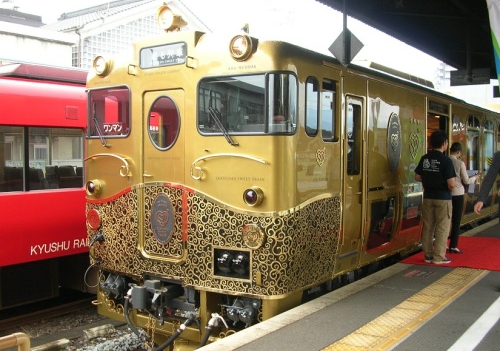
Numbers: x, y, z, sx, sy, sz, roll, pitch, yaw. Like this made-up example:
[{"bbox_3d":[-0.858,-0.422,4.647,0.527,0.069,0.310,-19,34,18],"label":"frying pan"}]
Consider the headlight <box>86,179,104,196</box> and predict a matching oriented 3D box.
[{"bbox_3d":[-1.848,0.147,6.973,0.200,0.200,0.150,2,2,34],"label":"headlight"}]

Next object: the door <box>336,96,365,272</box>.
[{"bbox_3d":[1.204,0.079,6.988,0.080,2.040,0.630,2,2,34],"label":"door"}]

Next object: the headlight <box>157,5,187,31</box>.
[{"bbox_3d":[-0.877,-1.739,6.417,0.250,0.270,0.300,2,2,34],"label":"headlight"}]

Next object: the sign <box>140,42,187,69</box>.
[{"bbox_3d":[-0.943,-1.306,6.328,0.690,0.260,0.060,2,2,34],"label":"sign"}]

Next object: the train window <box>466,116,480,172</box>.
[{"bbox_3d":[4.576,-0.654,11.861,0.080,1.170,1.100,2,2,34],"label":"train window"}]

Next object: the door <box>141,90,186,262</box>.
[{"bbox_3d":[-0.952,0.013,6.367,0.650,1.880,0.060,2,2,34],"label":"door"}]

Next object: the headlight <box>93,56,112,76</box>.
[{"bbox_3d":[-1.745,-1.319,6.987,0.240,0.250,0.180,2,2,34],"label":"headlight"}]

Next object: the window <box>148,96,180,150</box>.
[{"bbox_3d":[-0.933,-0.573,6.339,0.490,0.620,0.050,2,2,34],"label":"window"}]

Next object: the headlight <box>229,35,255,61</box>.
[{"bbox_3d":[-0.064,-1.279,5.810,0.240,0.250,0.180,2,2,34],"label":"headlight"}]

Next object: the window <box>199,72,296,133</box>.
[{"bbox_3d":[-0.028,-0.718,5.945,0.950,0.630,0.400,2,2,34],"label":"window"}]

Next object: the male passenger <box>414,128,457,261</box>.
[{"bbox_3d":[2.473,0.282,7.679,0.490,1.730,0.320,2,2,37],"label":"male passenger"}]

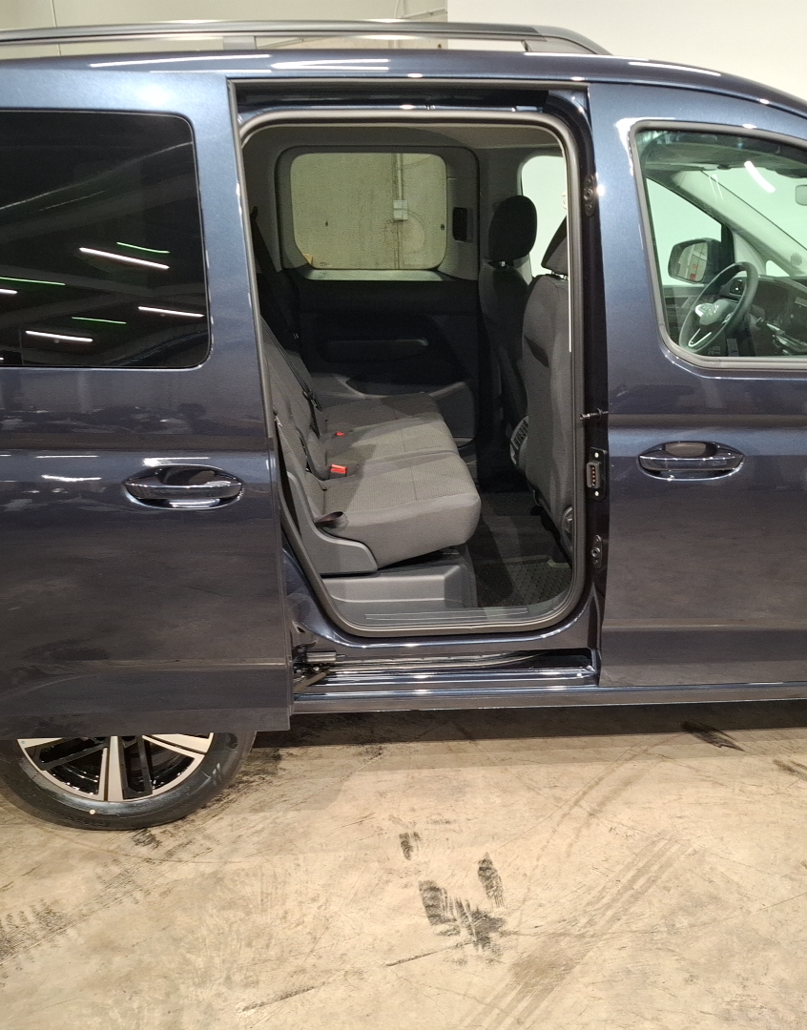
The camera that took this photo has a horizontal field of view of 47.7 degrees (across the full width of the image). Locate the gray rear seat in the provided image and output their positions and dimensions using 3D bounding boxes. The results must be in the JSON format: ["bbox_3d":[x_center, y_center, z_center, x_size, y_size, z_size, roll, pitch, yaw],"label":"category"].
[{"bbox_3d":[-0.193,-0.446,2.871,0.725,0.830,1.270,-2,19,-2],"label":"gray rear seat"}]

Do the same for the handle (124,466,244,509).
[{"bbox_3d":[-0.457,-0.058,1.901,0.241,0.085,0.060,-2,19,-2],"label":"handle"}]

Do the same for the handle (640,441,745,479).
[{"bbox_3d":[0.644,-0.121,2.047,0.236,0.084,0.060,-2,19,-2],"label":"handle"}]

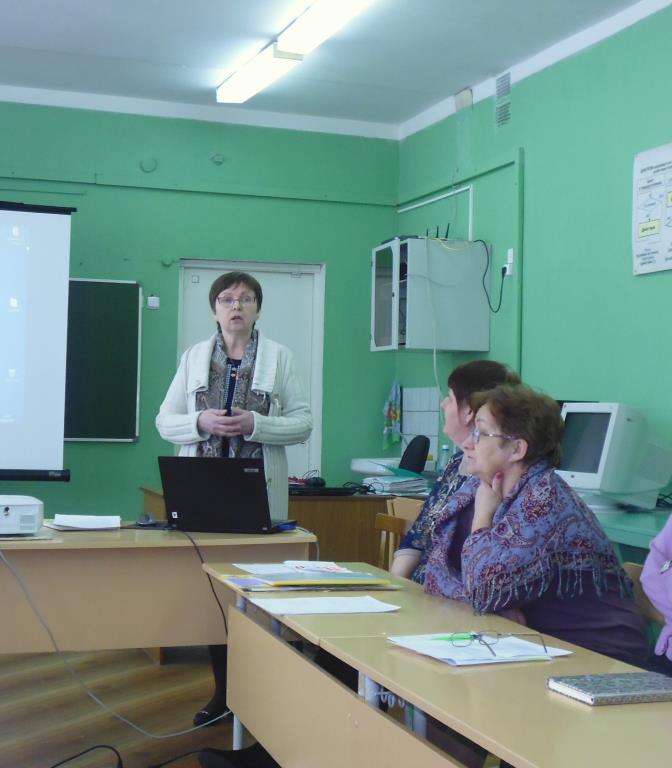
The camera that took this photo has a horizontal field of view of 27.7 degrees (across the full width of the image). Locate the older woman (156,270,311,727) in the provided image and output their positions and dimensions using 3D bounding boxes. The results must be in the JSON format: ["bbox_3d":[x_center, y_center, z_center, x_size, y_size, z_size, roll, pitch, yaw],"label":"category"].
[{"bbox_3d":[-0.383,0.409,4.989,0.550,1.640,0.380,1,-2,-5],"label":"older woman"}]

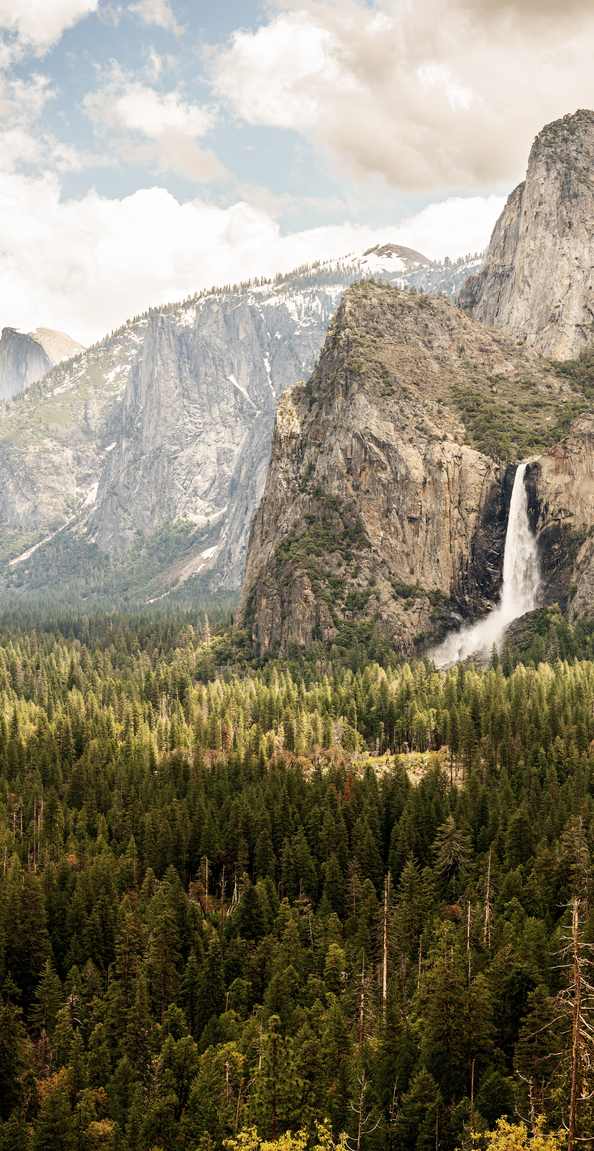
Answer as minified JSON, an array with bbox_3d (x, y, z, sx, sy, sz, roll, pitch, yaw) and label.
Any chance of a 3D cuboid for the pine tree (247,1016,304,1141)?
[{"bbox_3d":[-1.540,37.550,178.000,4.800,9.900,4.800,0,0,0],"label":"pine tree"}]

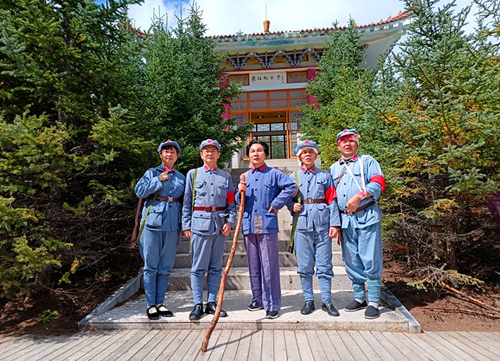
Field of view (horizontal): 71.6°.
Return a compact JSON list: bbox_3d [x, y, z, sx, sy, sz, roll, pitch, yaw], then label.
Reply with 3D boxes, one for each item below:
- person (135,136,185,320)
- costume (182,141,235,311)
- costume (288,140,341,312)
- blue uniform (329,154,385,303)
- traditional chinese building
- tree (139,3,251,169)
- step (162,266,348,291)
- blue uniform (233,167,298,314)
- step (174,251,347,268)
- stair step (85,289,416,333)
[{"bbox_3d":[-0.891,0.438,3.451,0.500,1.720,0.360,3,-9,-26],"label":"person"},{"bbox_3d":[-0.398,0.431,3.403,0.520,1.704,0.350,1,-9,-14],"label":"costume"},{"bbox_3d":[0.638,0.425,3.458,0.500,1.694,0.350,-3,-9,16],"label":"costume"},{"bbox_3d":[1.082,0.463,3.442,0.511,1.476,0.420,-7,-10,36],"label":"blue uniform"},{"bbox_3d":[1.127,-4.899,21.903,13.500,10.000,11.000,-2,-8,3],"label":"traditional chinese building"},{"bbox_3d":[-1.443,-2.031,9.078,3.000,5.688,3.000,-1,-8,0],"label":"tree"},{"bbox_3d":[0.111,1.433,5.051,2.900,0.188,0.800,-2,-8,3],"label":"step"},{"bbox_3d":[0.169,0.535,3.429,0.591,1.414,0.420,-4,-9,18],"label":"blue uniform"},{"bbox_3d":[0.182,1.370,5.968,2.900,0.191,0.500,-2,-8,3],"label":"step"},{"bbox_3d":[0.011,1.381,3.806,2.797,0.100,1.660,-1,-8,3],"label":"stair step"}]

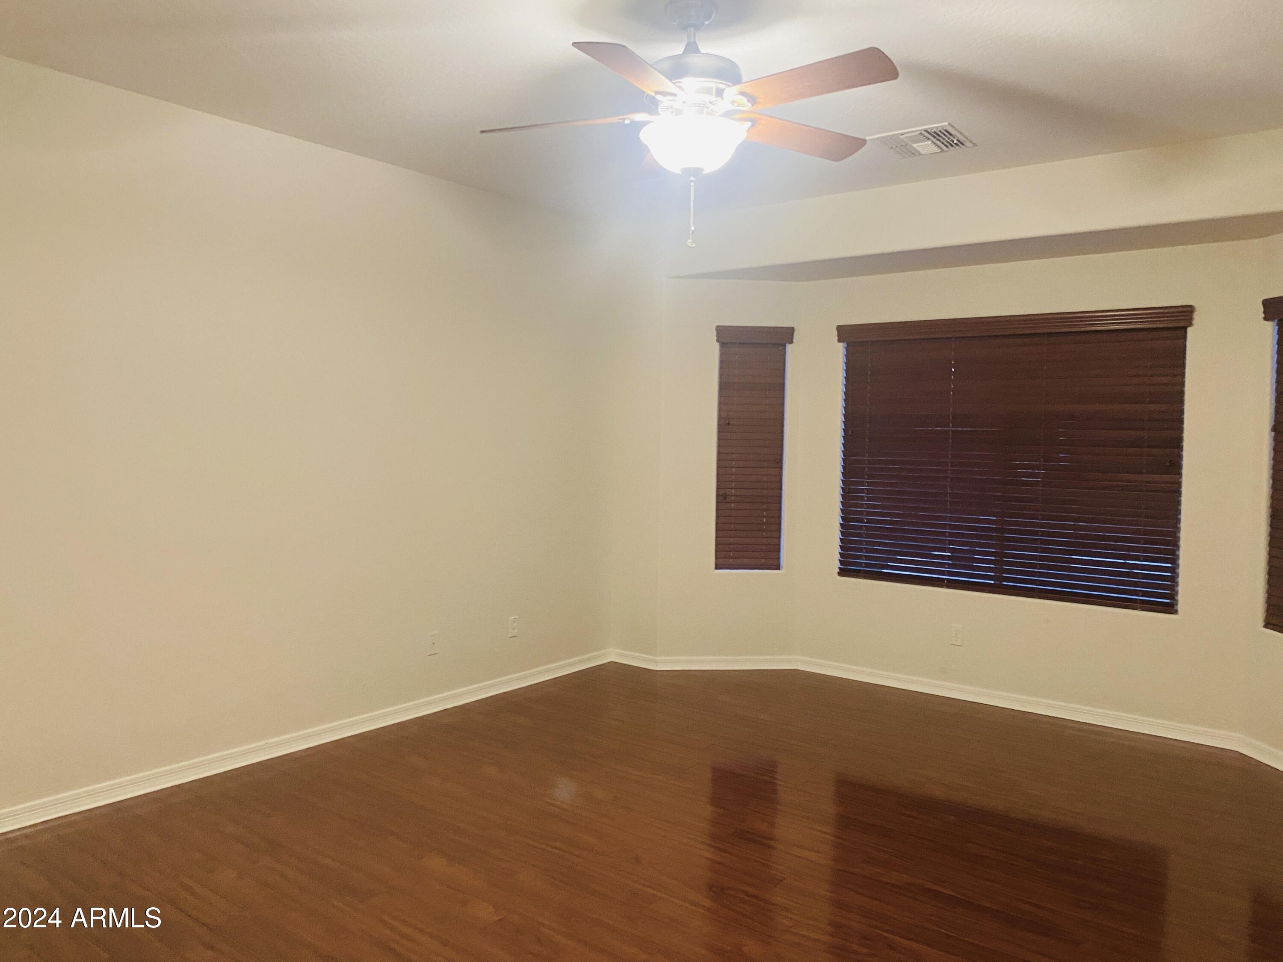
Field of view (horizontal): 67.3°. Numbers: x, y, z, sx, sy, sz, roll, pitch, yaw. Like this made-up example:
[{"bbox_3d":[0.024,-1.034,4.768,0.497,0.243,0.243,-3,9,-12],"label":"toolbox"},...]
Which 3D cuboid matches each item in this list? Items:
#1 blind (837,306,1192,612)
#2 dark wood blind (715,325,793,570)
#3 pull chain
[{"bbox_3d":[1.918,-0.129,5.237,1.840,1.498,0.110,3,4,38],"label":"blind"},{"bbox_3d":[0.680,-0.192,5.947,0.468,1.502,0.110,1,3,-6],"label":"dark wood blind"},{"bbox_3d":[0.153,-0.814,2.909,0.029,0.215,0.026,1,3,3],"label":"pull chain"}]

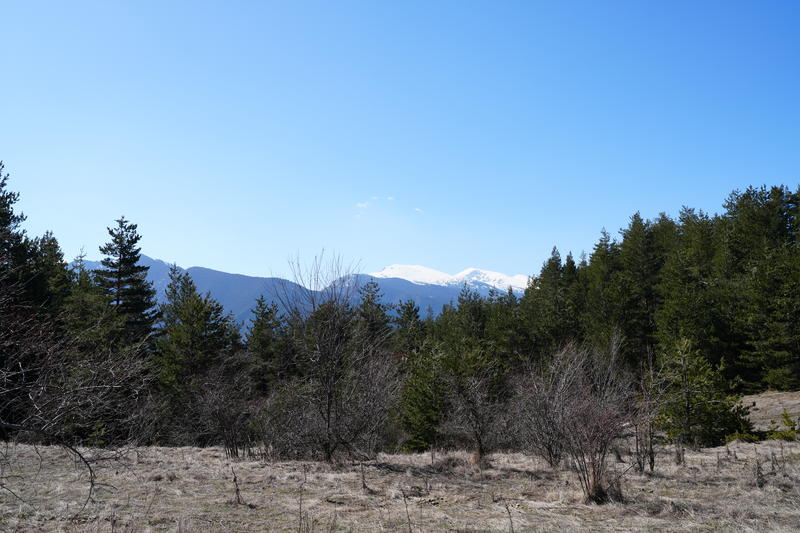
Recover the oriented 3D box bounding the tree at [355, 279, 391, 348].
[{"bbox_3d":[-1.132,3.251,32.000,1.900,5.510,1.900,0,-3,0],"label":"tree"}]

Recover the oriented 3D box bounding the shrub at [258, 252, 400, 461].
[{"bbox_3d":[-1.269,1.629,14.000,2.500,3.760,2.300,0,-3,0],"label":"shrub"}]

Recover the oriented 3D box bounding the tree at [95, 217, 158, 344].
[{"bbox_3d":[-10.552,1.890,30.000,2.700,7.640,2.700,0,-3,0],"label":"tree"}]

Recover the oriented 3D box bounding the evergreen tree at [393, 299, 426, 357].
[{"bbox_3d":[0.403,3.777,33.000,1.800,4.840,1.800,0,-3,0],"label":"evergreen tree"}]

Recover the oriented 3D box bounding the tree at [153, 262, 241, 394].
[{"bbox_3d":[-5.990,2.307,23.000,2.800,4.730,2.800,0,-3,0],"label":"tree"}]

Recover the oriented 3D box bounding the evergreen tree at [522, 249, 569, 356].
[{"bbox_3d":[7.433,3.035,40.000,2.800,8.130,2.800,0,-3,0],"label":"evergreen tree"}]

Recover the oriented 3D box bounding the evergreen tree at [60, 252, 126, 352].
[{"bbox_3d":[-10.642,2.396,27.000,2.400,5.620,2.400,0,-3,0],"label":"evergreen tree"}]

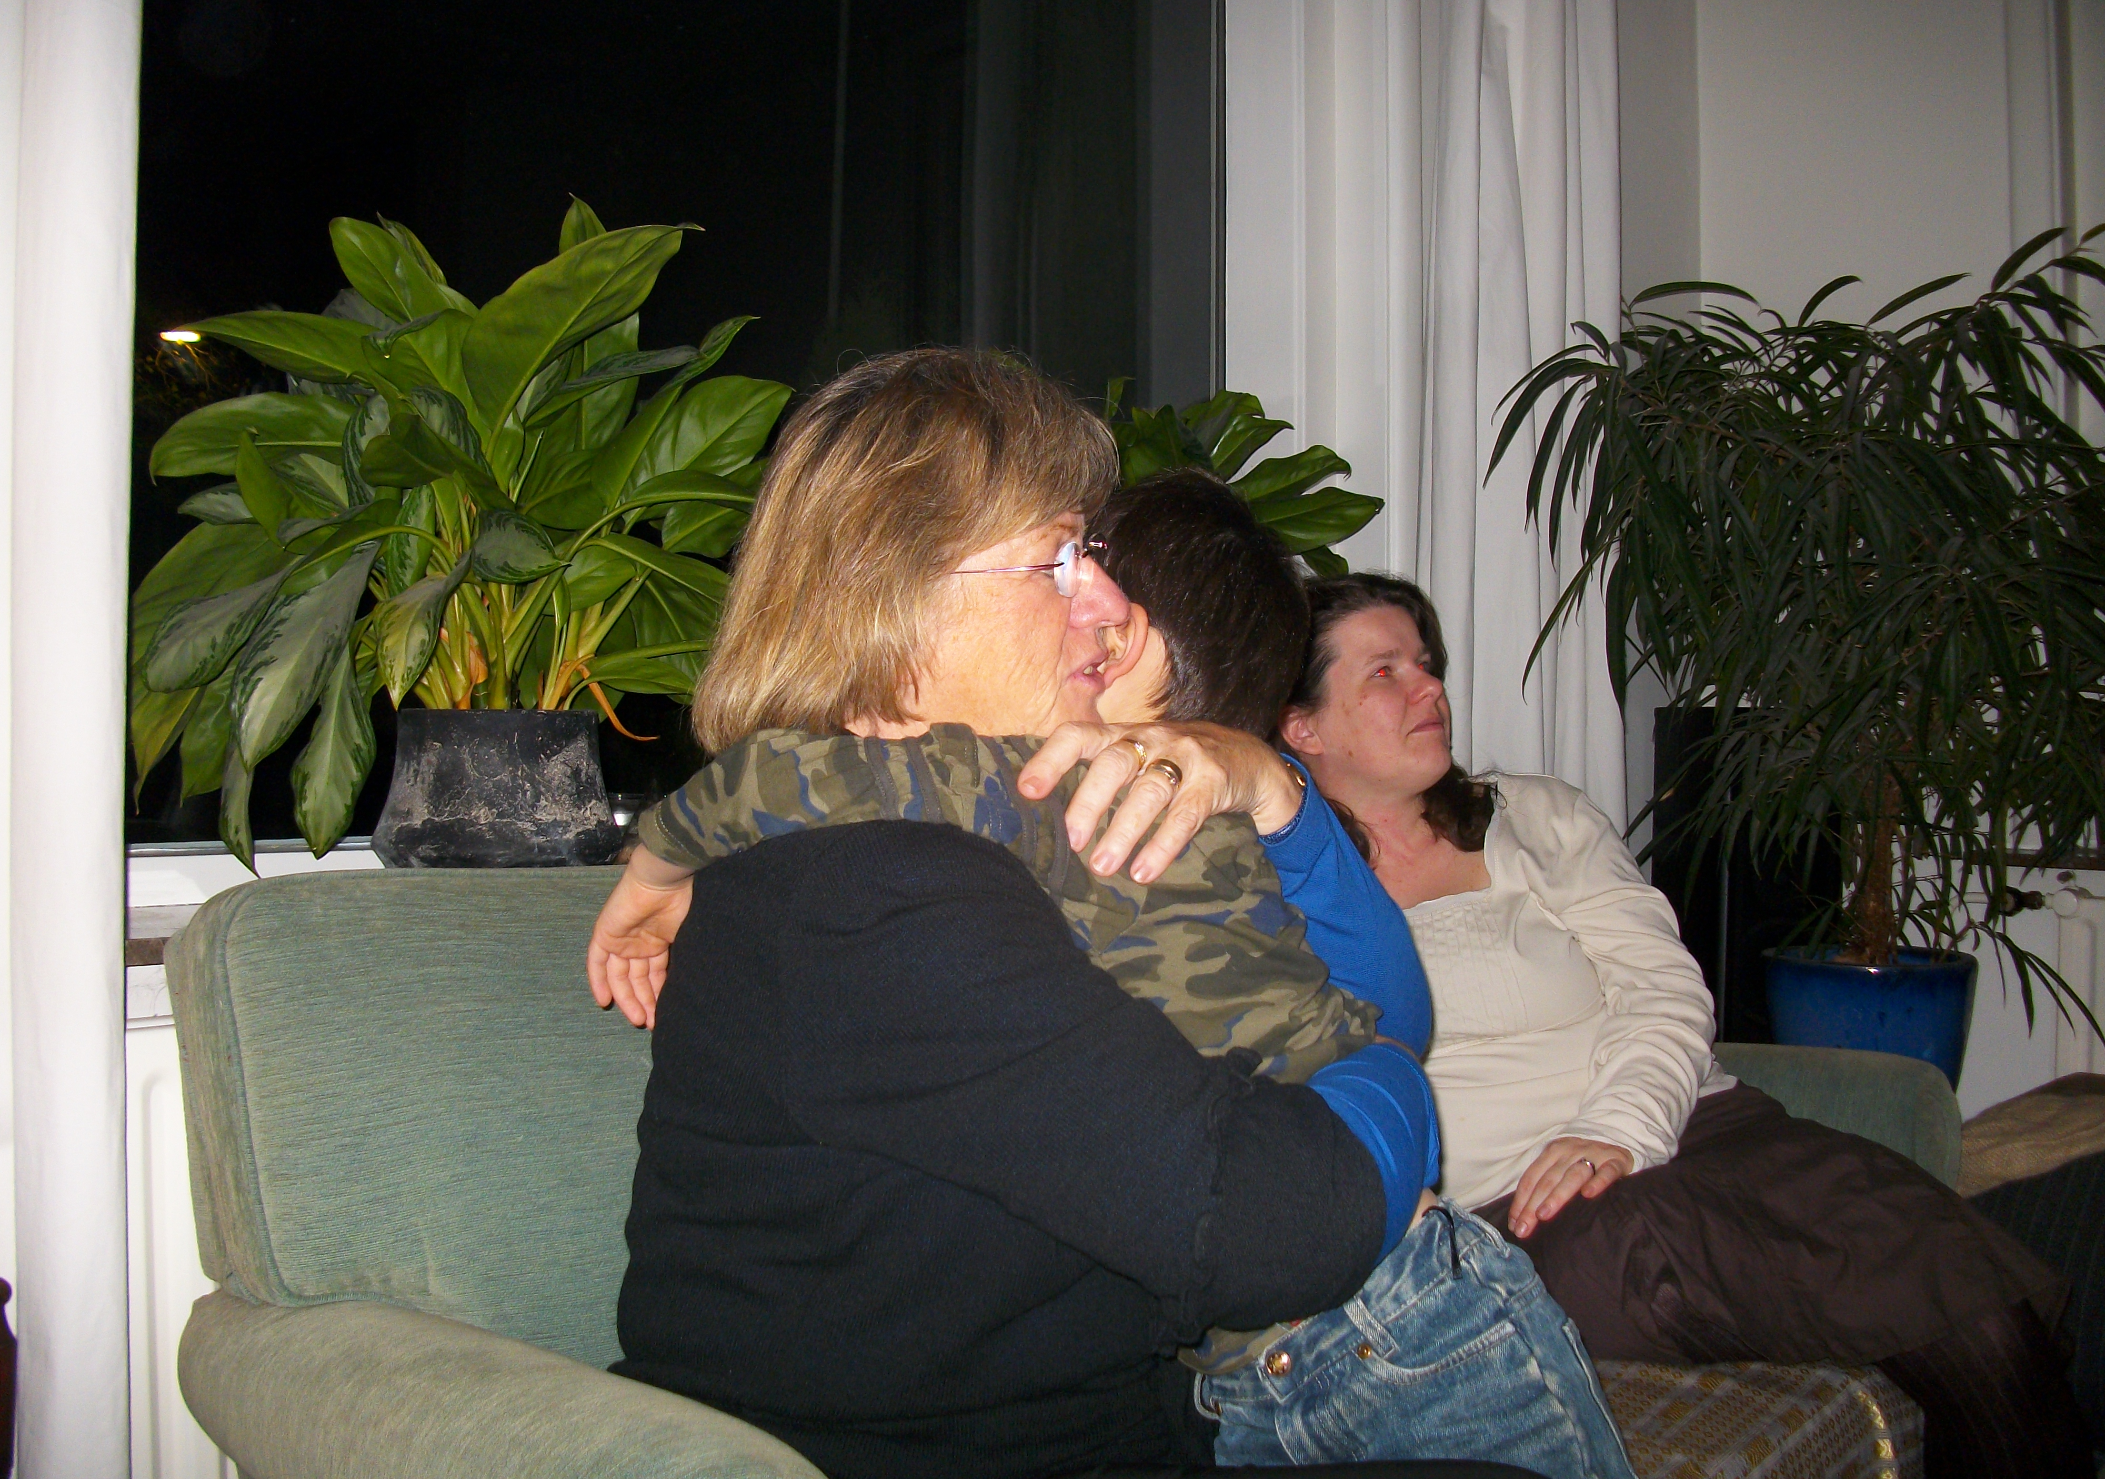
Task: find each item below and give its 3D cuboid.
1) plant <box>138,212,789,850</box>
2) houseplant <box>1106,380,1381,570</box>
[{"bbox_3d":[-0.529,-0.168,1.850,0.610,0.630,0.530,0,0,-36],"label":"plant"},{"bbox_3d":[0.105,-0.135,2.380,0.560,0.570,0.480,0,0,-36],"label":"houseplant"}]

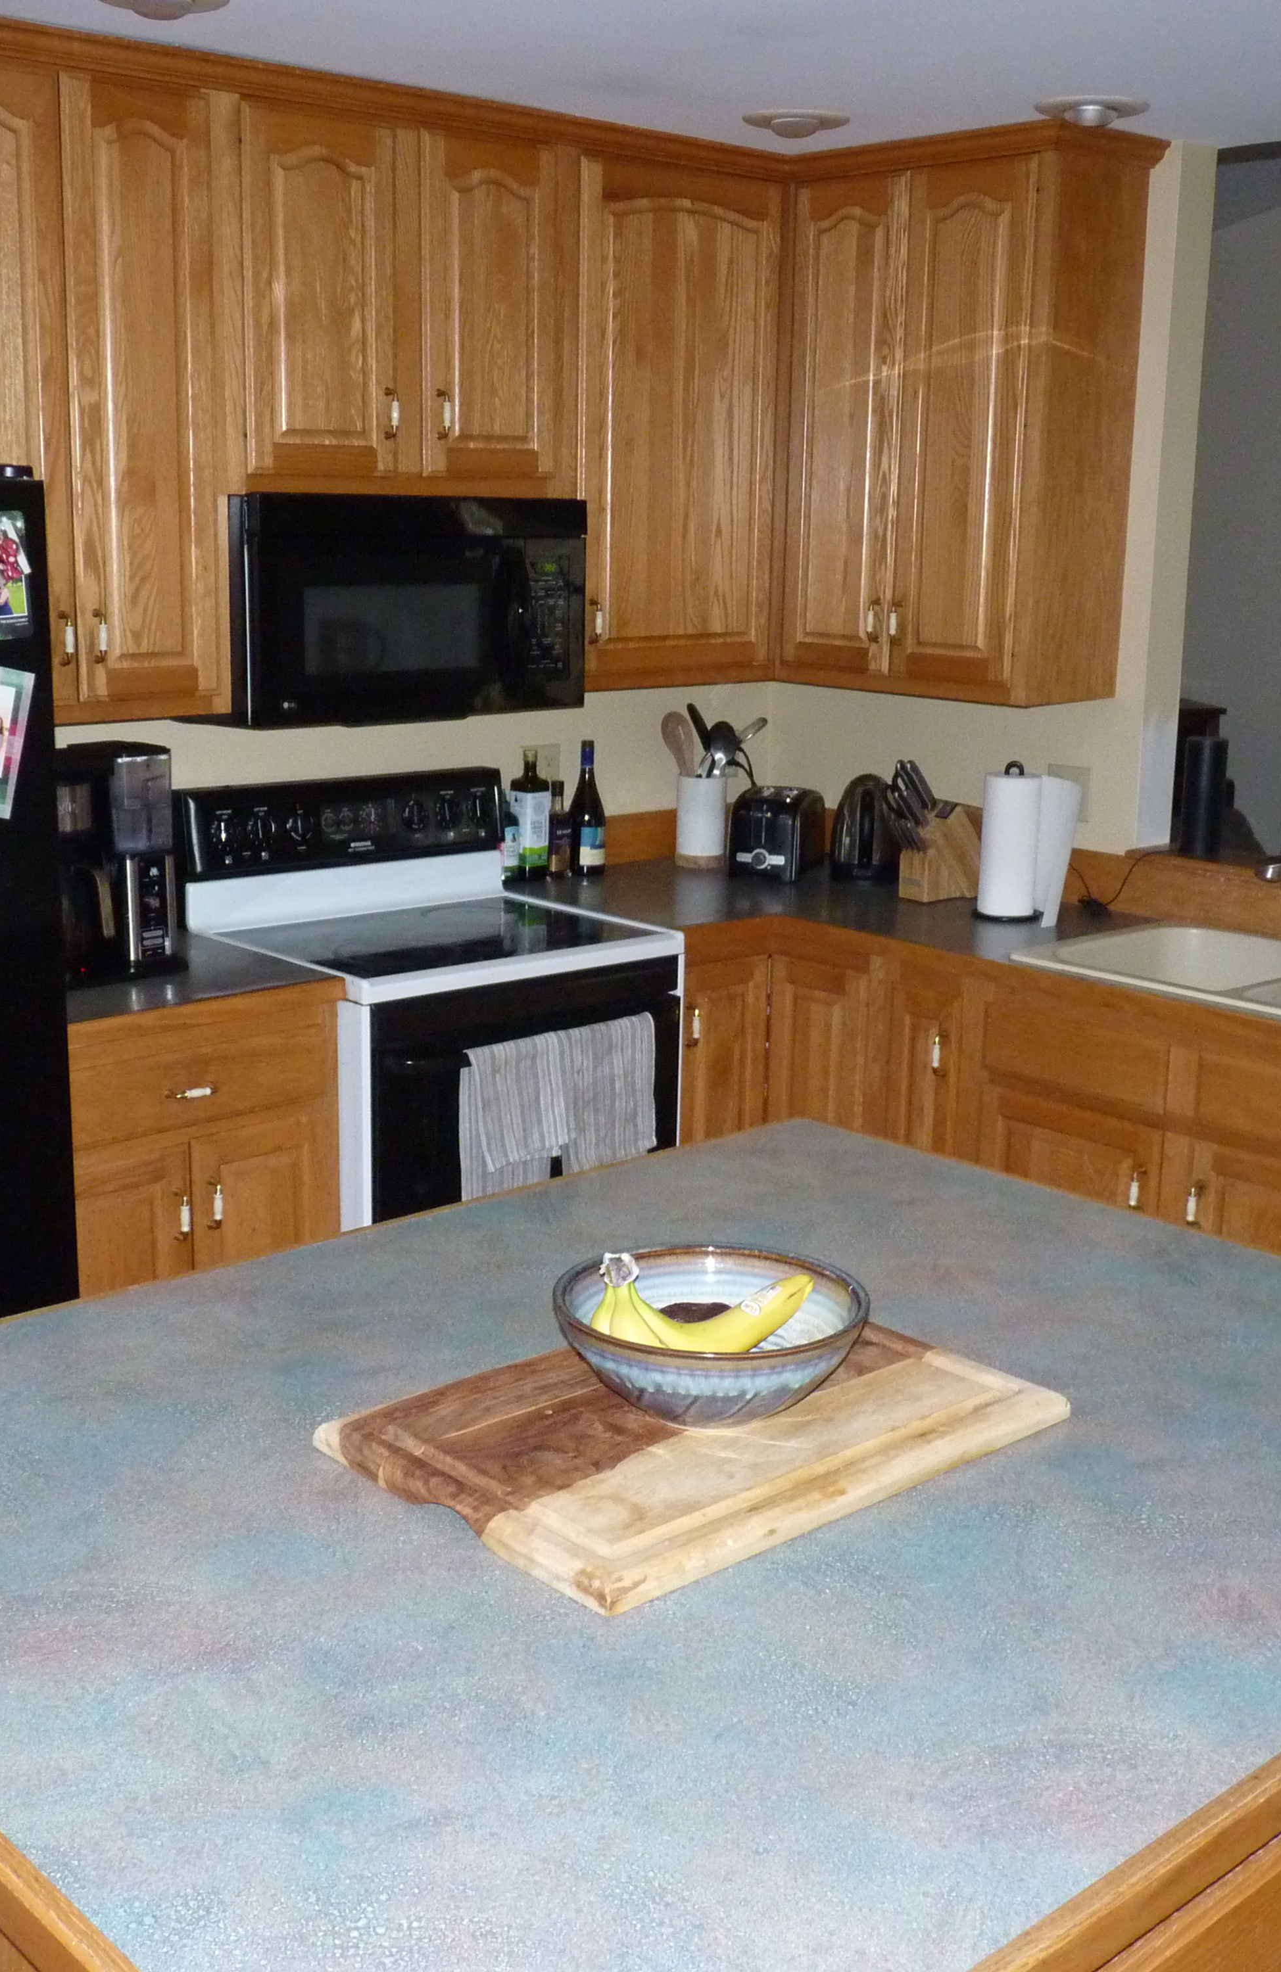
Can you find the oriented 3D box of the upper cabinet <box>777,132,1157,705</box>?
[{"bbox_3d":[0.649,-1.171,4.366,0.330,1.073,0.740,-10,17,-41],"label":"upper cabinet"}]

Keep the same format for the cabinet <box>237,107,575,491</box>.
[{"bbox_3d":[-0.522,-1.283,3.929,0.770,0.645,0.320,-10,17,-41],"label":"cabinet"}]

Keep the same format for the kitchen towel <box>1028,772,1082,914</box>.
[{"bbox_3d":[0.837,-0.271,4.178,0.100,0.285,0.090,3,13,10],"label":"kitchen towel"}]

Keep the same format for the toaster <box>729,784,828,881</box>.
[{"bbox_3d":[0.329,-0.368,4.795,0.172,0.197,0.278,6,14,20],"label":"toaster"}]

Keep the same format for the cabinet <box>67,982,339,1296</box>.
[{"bbox_3d":[-0.955,0.427,3.715,0.577,0.900,0.625,-10,17,-41],"label":"cabinet"}]

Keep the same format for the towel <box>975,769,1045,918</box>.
[{"bbox_3d":[0.776,-0.307,4.274,0.136,0.325,0.136,1,13,0],"label":"towel"}]

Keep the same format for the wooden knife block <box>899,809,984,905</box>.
[{"bbox_3d":[0.696,-0.299,4.487,0.235,0.210,0.095,-7,15,-31],"label":"wooden knife block"}]

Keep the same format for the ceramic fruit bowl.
[{"bbox_3d":[0.062,0.326,1.841,0.280,0.098,0.280,1,13,0],"label":"ceramic fruit bowl"}]

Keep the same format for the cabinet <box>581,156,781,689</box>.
[{"bbox_3d":[-0.015,-1.189,4.441,0.640,1.059,0.333,-10,17,-41],"label":"cabinet"}]

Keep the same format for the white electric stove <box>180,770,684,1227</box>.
[{"bbox_3d":[-0.413,0.215,4.072,0.757,1.173,0.725,-10,17,-41],"label":"white electric stove"}]

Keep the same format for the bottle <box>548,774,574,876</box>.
[{"bbox_3d":[-0.176,-0.350,4.535,0.052,0.222,0.052,1,13,0],"label":"bottle"}]

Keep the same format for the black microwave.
[{"bbox_3d":[-0.527,-0.744,3.990,0.761,0.413,0.410,-10,17,-41],"label":"black microwave"}]

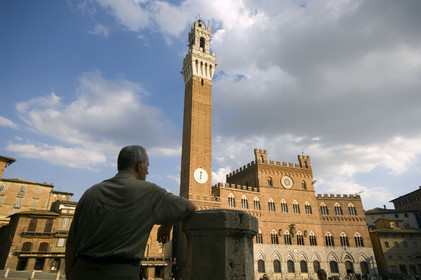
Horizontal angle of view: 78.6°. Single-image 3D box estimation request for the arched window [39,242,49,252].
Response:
[{"bbox_3d":[-32.332,20.853,49.888,1.435,1.790,0.300,7,-24,-16],"label":"arched window"}]

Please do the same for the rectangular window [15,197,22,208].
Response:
[{"bbox_3d":[-51.931,17.154,69.737,1.070,2.668,0.300,18,-28,-36],"label":"rectangular window"}]

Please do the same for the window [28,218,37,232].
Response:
[{"bbox_3d":[-34.542,16.714,50.087,1.170,2.385,0.300,7,-24,-16],"label":"window"}]

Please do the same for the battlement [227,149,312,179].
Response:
[{"bbox_3d":[22.533,11.842,102.552,23.600,5.700,24.300,9,-24,-20],"label":"battlement"}]

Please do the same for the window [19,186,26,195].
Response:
[{"bbox_3d":[-52.094,14.150,71.505,1.072,2.330,0.300,18,-28,-36],"label":"window"}]

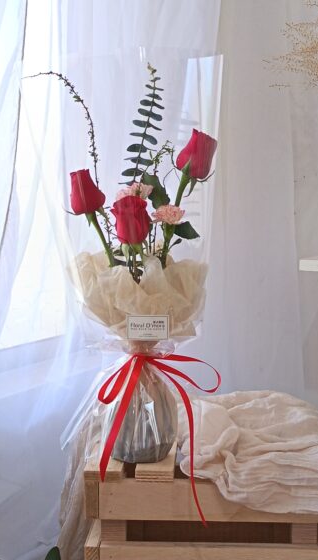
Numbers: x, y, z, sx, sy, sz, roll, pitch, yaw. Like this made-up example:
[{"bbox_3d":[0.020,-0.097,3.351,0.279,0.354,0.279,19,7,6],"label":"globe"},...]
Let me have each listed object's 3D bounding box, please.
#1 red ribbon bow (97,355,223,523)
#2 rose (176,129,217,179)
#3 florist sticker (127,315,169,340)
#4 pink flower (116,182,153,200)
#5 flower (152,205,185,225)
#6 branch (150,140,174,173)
[{"bbox_3d":[0.000,0.191,0.930,0.149,0.209,0.085,0,6,0],"label":"red ribbon bow"},{"bbox_3d":[0.047,-0.157,0.965,0.048,0.059,0.048,22,6,-2],"label":"rose"},{"bbox_3d":[-0.013,0.058,0.945,0.051,0.031,0.002,0,13,0],"label":"florist sticker"},{"bbox_3d":[-0.031,-0.110,0.985,0.046,0.028,0.044,0,6,0],"label":"pink flower"},{"bbox_3d":[0.012,-0.082,0.970,0.042,0.026,0.041,0,6,0],"label":"flower"},{"bbox_3d":[0.003,-0.156,0.980,0.030,0.040,0.025,0,6,0],"label":"branch"}]

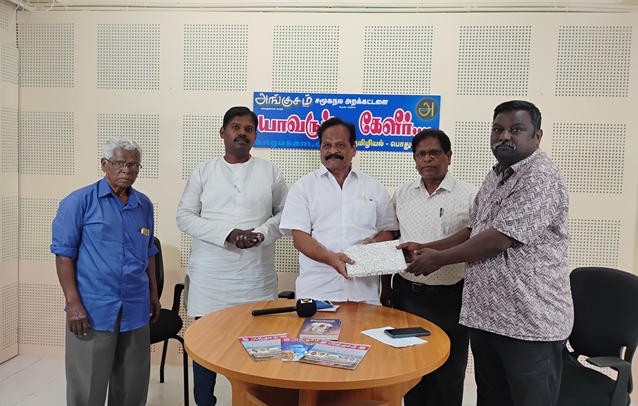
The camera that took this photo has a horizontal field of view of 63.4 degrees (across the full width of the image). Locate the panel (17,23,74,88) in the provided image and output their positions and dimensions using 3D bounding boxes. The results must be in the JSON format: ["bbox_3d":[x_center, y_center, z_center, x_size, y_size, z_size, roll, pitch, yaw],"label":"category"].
[{"bbox_3d":[-1.870,-1.005,3.533,0.415,0.435,0.025,2,3,5],"label":"panel"}]

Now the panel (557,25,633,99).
[{"bbox_3d":[1.703,-0.875,3.204,0.435,0.435,0.025,2,3,5],"label":"panel"}]

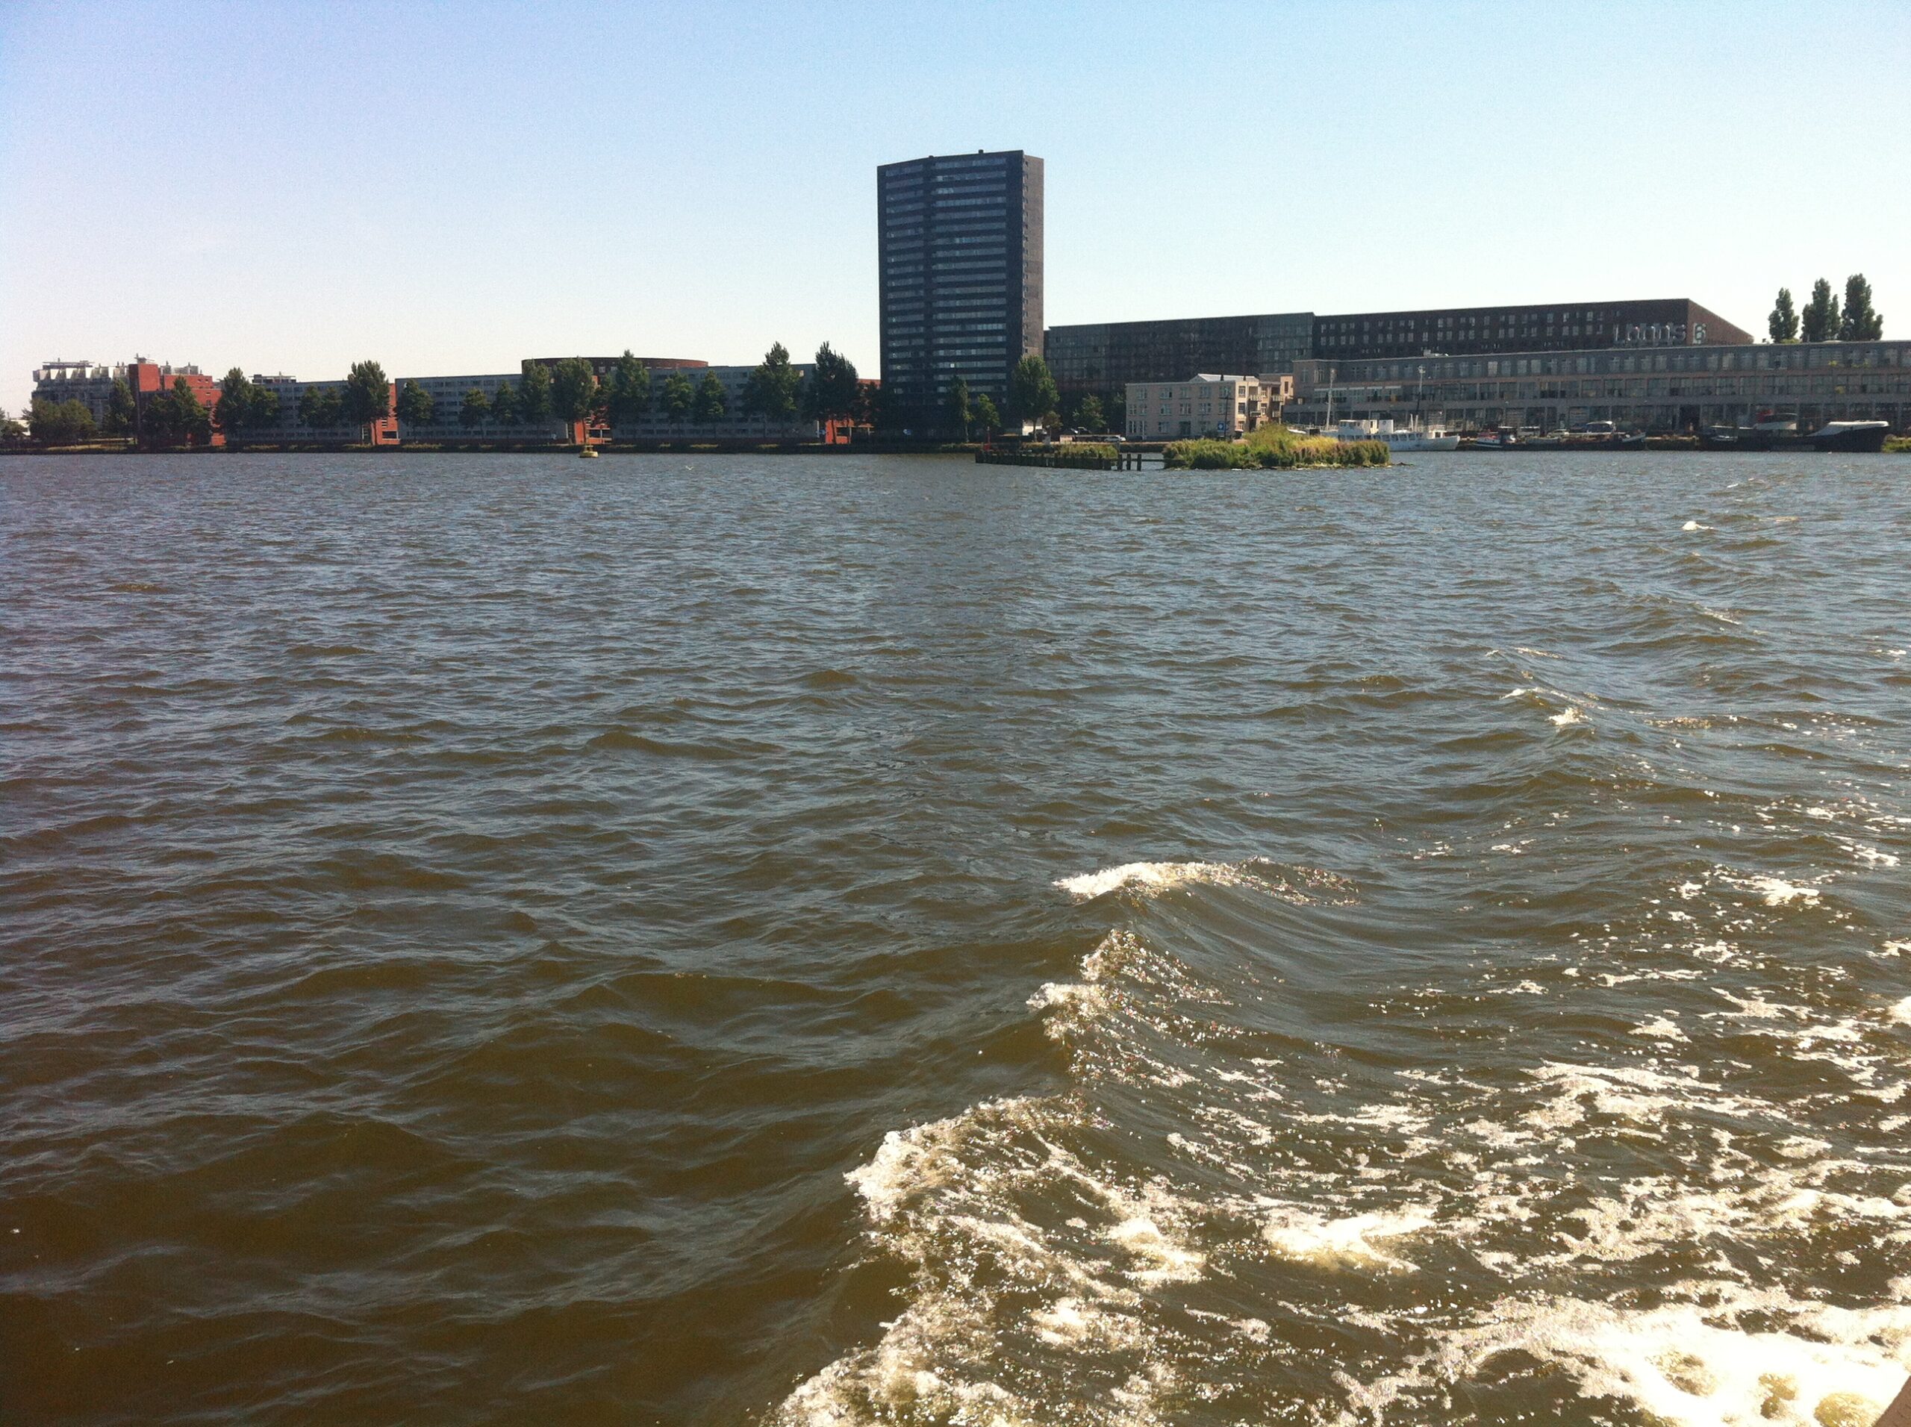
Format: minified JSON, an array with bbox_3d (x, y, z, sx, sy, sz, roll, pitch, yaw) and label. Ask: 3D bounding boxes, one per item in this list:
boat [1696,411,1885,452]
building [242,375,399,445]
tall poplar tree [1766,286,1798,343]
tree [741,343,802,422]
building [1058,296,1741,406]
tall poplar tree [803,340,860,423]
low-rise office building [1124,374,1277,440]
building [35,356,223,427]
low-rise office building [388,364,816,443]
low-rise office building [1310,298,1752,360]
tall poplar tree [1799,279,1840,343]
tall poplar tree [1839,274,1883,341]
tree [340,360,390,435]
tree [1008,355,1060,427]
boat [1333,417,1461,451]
[{"bbox_3d":[129.130,-43.430,297.800,27.670,5.930,5.300,6,11,38],"label":"boat"},{"bbox_3d":[-196.570,-93.000,596.940,74.600,19.100,14.000,7,11,39],"label":"building"},{"bbox_3d":[156.820,-66.600,367.610,7.080,28.610,7.080,6,11,38],"label":"tall poplar tree"},{"bbox_3d":[-43.330,-75.680,455.800,14.400,23.500,14.400,0,8,0],"label":"tree"},{"bbox_3d":[98.170,-80.410,464.840,173.000,28.200,42.000,7,11,41],"label":"building"},{"bbox_3d":[-27.750,-71.830,432.350,12.670,22.880,12.670,0,8,0],"label":"tall poplar tree"},{"bbox_3d":[51.660,-63.060,400.280,26.120,13.660,19.000,6,11,38],"label":"low-rise office building"},{"bbox_3d":[-285.880,-106.710,664.630,70.840,28.490,29.000,6,11,38],"label":"building"},{"bbox_3d":[-89.680,-79.640,504.120,162.440,18.500,18.000,6,11,38],"label":"low-rise office building"},{"bbox_3d":[129.040,-76.460,437.390,90.000,27.900,42.000,7,11,41],"label":"low-rise office building"},{"bbox_3d":[173.710,-71.560,388.920,8.100,31.600,8.100,7,11,41],"label":"tall poplar tree"},{"bbox_3d":[181.140,-71.650,386.890,8.600,32.300,8.600,7,11,41],"label":"tall poplar tree"},{"bbox_3d":[-164.370,-87.040,539.720,14.300,23.910,14.300,6,11,38],"label":"tree"},{"bbox_3d":[17.090,-68.630,420.510,11.700,18.900,11.700,0,8,0],"label":"tree"},{"bbox_3d":[76.440,-49.080,339.240,25.930,5.970,5.500,6,11,38],"label":"boat"}]

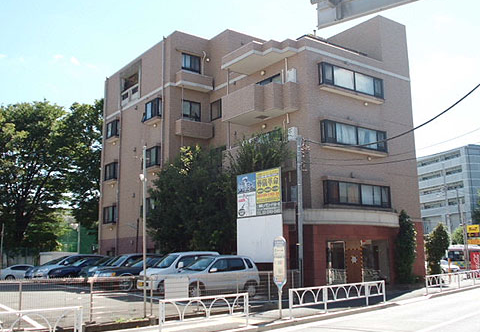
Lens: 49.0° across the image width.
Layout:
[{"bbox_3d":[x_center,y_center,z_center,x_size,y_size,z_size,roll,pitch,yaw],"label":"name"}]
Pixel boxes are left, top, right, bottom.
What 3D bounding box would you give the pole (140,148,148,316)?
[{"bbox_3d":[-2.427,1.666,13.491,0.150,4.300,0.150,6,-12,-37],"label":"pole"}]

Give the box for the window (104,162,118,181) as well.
[{"bbox_3d":[-8.448,0.385,34.687,0.270,1.060,1.500,7,-12,-36],"label":"window"}]

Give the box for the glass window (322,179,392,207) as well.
[{"bbox_3d":[5.790,1.431,25.595,4.550,1.060,0.270,7,-12,-36],"label":"glass window"}]

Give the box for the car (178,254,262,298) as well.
[{"bbox_3d":[-0.942,4.047,19.361,3.500,1.550,1.520,5,-11,-31],"label":"car"}]

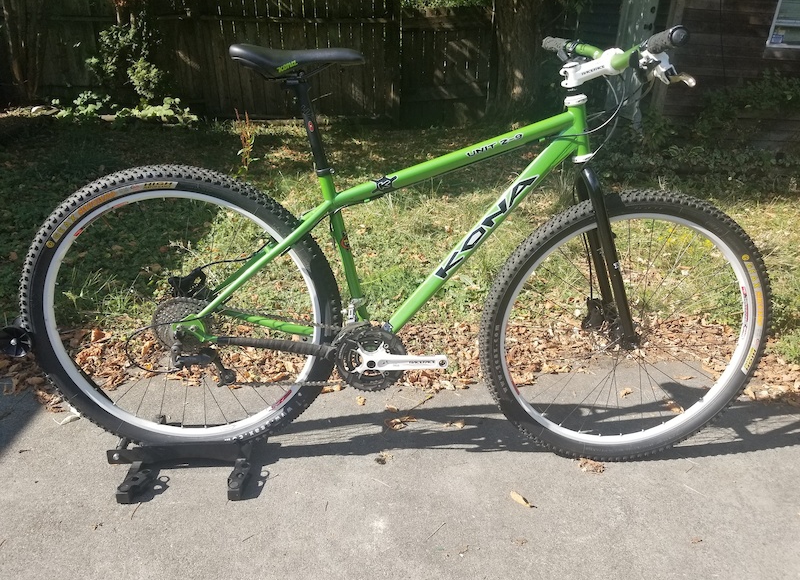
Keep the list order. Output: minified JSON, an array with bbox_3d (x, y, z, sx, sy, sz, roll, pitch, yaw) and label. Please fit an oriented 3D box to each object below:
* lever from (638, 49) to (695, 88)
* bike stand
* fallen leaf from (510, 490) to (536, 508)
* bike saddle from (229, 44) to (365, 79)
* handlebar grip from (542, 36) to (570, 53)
[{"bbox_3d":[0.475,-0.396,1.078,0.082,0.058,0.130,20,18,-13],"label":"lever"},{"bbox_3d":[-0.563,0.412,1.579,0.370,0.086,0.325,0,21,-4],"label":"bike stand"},{"bbox_3d":[0.304,0.518,1.481,0.026,0.012,0.070,-17,28,-39],"label":"fallen leaf"},{"bbox_3d":[-0.210,-0.474,1.258,0.276,0.074,0.140,2,21,-5],"label":"bike saddle"},{"bbox_3d":[0.397,-0.631,1.542,0.034,0.034,0.128,-1,22,-14],"label":"handlebar grip"}]

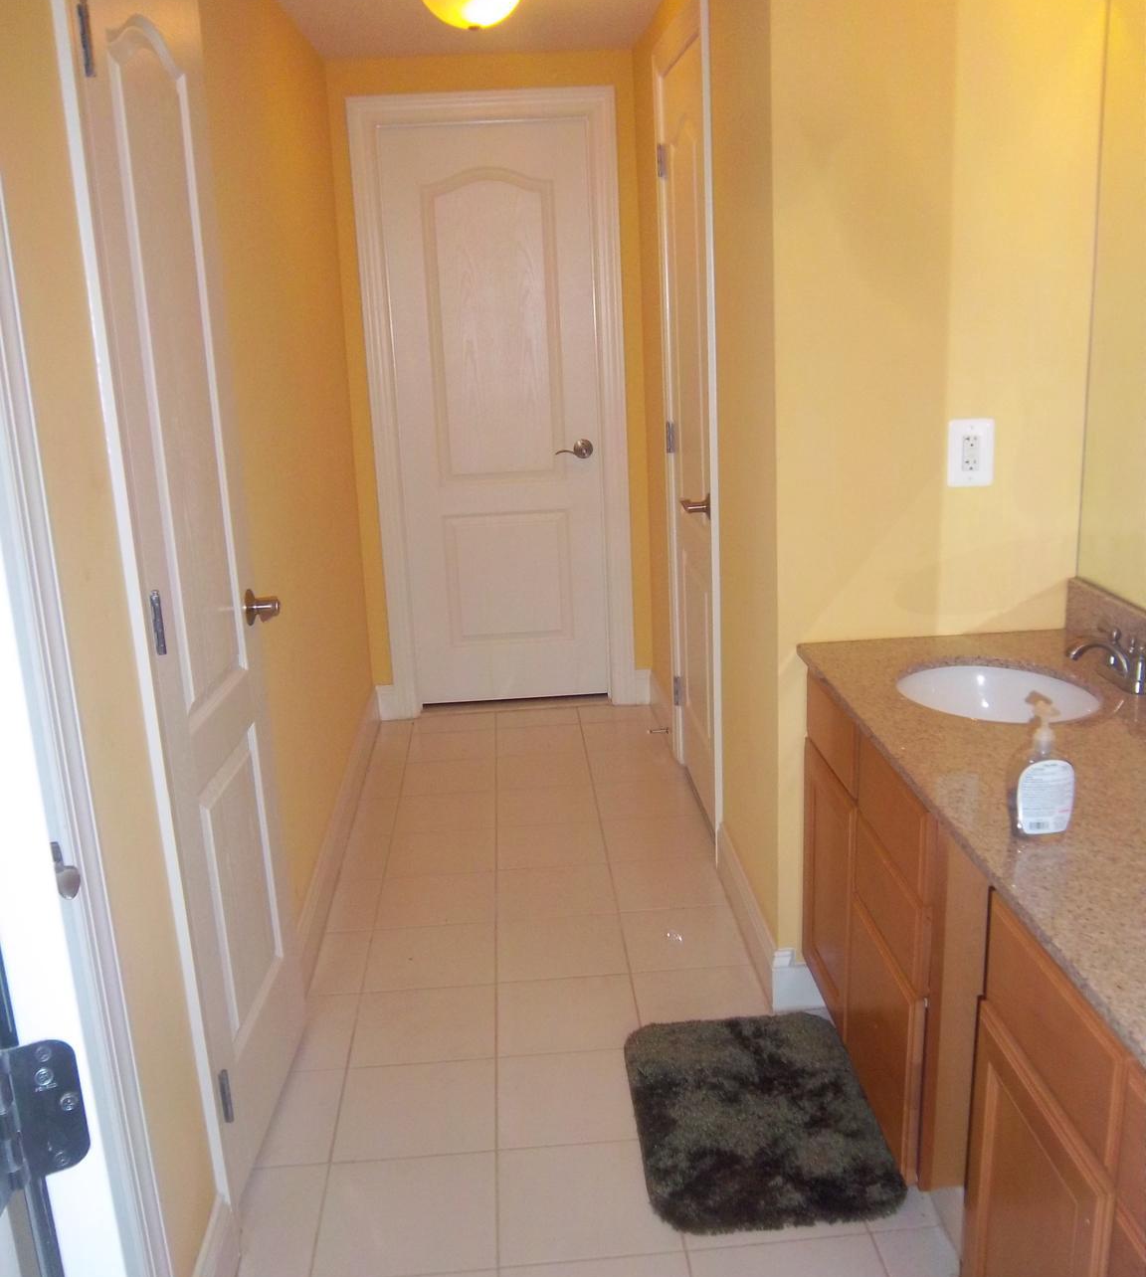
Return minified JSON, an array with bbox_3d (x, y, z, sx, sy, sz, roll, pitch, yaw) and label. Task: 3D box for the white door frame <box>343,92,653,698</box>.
[{"bbox_3d":[-0.259,-0.769,4.377,0.879,2.143,0.100,-3,16,-3],"label":"white door frame"}]

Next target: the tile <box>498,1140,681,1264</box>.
[{"bbox_3d":[0.023,0.987,2.170,0.306,0.010,0.286,-3,16,-3],"label":"tile"}]

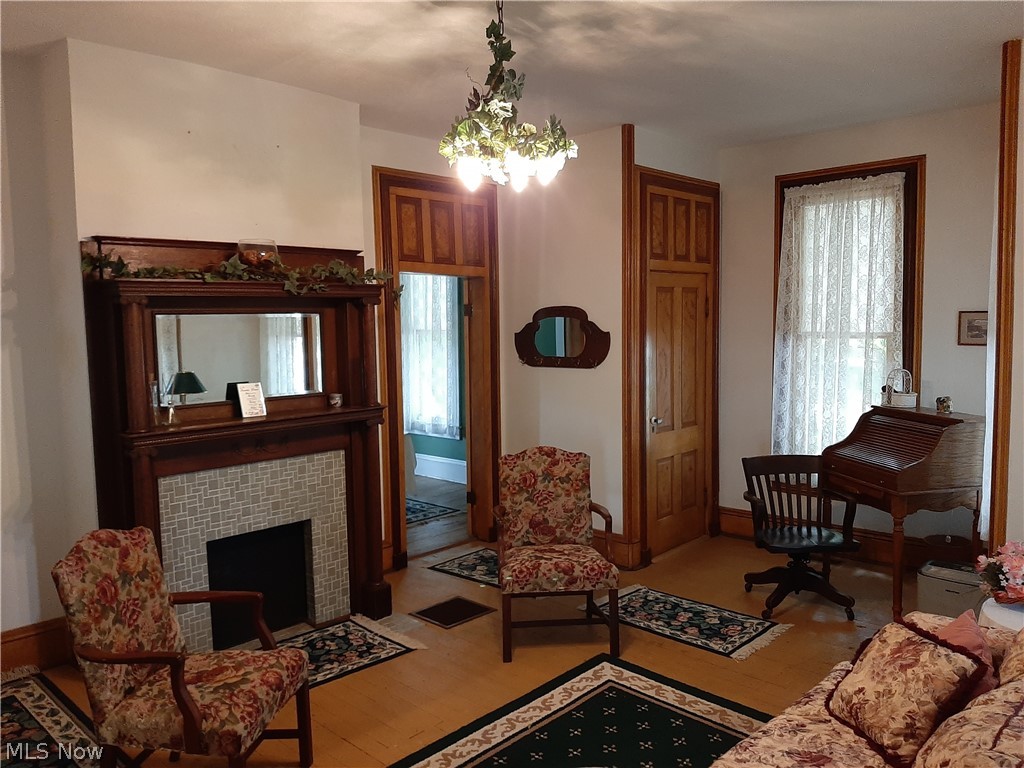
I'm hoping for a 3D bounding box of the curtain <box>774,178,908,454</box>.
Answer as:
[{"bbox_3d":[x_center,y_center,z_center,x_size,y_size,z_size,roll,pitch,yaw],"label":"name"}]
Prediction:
[{"bbox_3d":[2.165,-0.291,5.165,0.812,2.095,0.090,4,7,44],"label":"curtain"}]

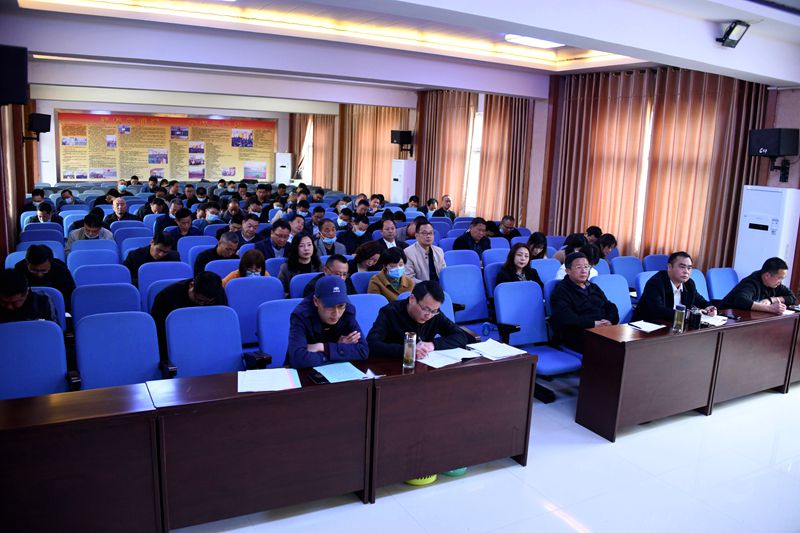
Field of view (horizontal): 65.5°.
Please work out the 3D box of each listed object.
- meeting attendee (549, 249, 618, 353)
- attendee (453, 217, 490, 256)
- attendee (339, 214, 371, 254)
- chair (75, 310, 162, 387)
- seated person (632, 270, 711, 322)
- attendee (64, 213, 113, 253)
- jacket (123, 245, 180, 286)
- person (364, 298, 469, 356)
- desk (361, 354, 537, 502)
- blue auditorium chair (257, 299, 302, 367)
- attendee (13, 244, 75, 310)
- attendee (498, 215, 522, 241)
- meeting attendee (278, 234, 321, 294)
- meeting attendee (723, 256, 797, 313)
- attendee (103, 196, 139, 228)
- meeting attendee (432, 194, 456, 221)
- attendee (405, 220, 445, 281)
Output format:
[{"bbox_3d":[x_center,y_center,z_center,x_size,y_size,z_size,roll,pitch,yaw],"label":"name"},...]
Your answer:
[{"bbox_3d":[1.611,0.539,5.213,0.580,1.260,0.800,-3,11,-28],"label":"meeting attendee"},{"bbox_3d":[0.991,0.062,7.798,0.540,1.322,0.750,-3,11,-28],"label":"attendee"},{"bbox_3d":[-0.514,0.109,7.560,0.550,1.380,0.770,-2,9,-29],"label":"attendee"},{"bbox_3d":[-1.661,0.833,3.739,0.550,1.010,0.720,-2,9,-29],"label":"chair"},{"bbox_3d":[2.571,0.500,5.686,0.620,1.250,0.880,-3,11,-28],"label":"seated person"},{"bbox_3d":[-3.645,-0.001,7.396,0.570,1.240,0.750,-3,11,-28],"label":"attendee"},{"bbox_3d":[-2.549,0.087,6.412,0.570,0.660,0.500,-2,9,-29],"label":"jacket"},{"bbox_3d":[0.101,0.663,4.423,0.680,1.180,0.820,-3,11,-27],"label":"person"},{"bbox_3d":[0.264,0.954,3.995,1.170,0.775,0.402,-3,11,-27],"label":"desk"},{"bbox_3d":[-0.635,0.762,4.148,0.580,1.020,0.680,-3,11,-27],"label":"blue auditorium chair"},{"bbox_3d":[-2.883,0.460,5.074,0.580,1.270,0.780,-2,9,-29],"label":"attendee"},{"bbox_3d":[1.577,-0.140,9.416,0.520,1.220,0.780,-3,11,-27],"label":"attendee"},{"bbox_3d":[-0.850,0.340,5.837,0.500,1.250,0.780,-3,11,-28],"label":"meeting attendee"},{"bbox_3d":[3.394,0.493,5.995,0.700,1.230,0.800,-3,11,-28],"label":"meeting attendee"},{"bbox_3d":[-3.991,-0.345,9.025,0.550,1.270,0.780,-3,11,-28],"label":"attendee"},{"bbox_3d":[0.937,-0.661,11.843,0.540,1.373,0.750,-3,11,-28],"label":"meeting attendee"},{"bbox_3d":[0.377,0.239,6.504,0.520,1.360,0.780,-3,11,-27],"label":"attendee"}]

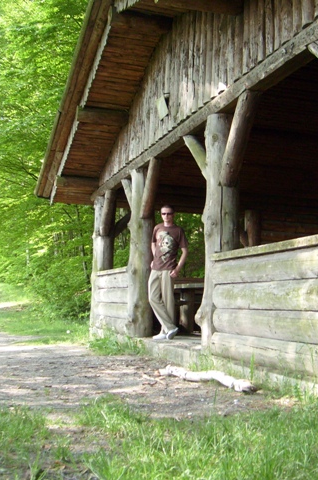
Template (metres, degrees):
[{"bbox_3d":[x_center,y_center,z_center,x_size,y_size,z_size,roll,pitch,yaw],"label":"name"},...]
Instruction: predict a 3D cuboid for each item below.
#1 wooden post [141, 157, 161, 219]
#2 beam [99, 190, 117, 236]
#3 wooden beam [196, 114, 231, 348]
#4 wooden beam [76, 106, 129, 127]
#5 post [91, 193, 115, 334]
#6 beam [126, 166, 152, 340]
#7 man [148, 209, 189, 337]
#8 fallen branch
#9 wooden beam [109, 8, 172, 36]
[{"bbox_3d":[-0.094,-0.692,8.603,0.180,0.887,0.180,3,23,-17],"label":"wooden post"},{"bbox_3d":[-0.868,-0.458,11.062,0.190,0.826,0.190,3,17,-17],"label":"beam"},{"bbox_3d":[0.560,-0.108,6.412,0.340,2.337,0.340,1,-5,0],"label":"wooden beam"},{"bbox_3d":[-0.810,-1.785,9.317,0.735,0.200,0.200,3,-6,-17],"label":"wooden beam"},{"bbox_3d":[-0.952,0.408,11.209,0.360,2.423,0.360,3,-6,-17],"label":"post"},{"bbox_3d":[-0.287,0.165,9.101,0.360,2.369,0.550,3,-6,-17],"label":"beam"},{"bbox_3d":[0.113,0.423,8.606,0.490,1.770,0.360,0,-6,11],"label":"man"},{"bbox_3d":[0.347,1.088,5.186,0.190,0.120,1.236,4,-6,-32],"label":"fallen branch"},{"bbox_3d":[-0.192,-2.516,7.476,0.709,0.220,0.220,3,-6,-17],"label":"wooden beam"}]

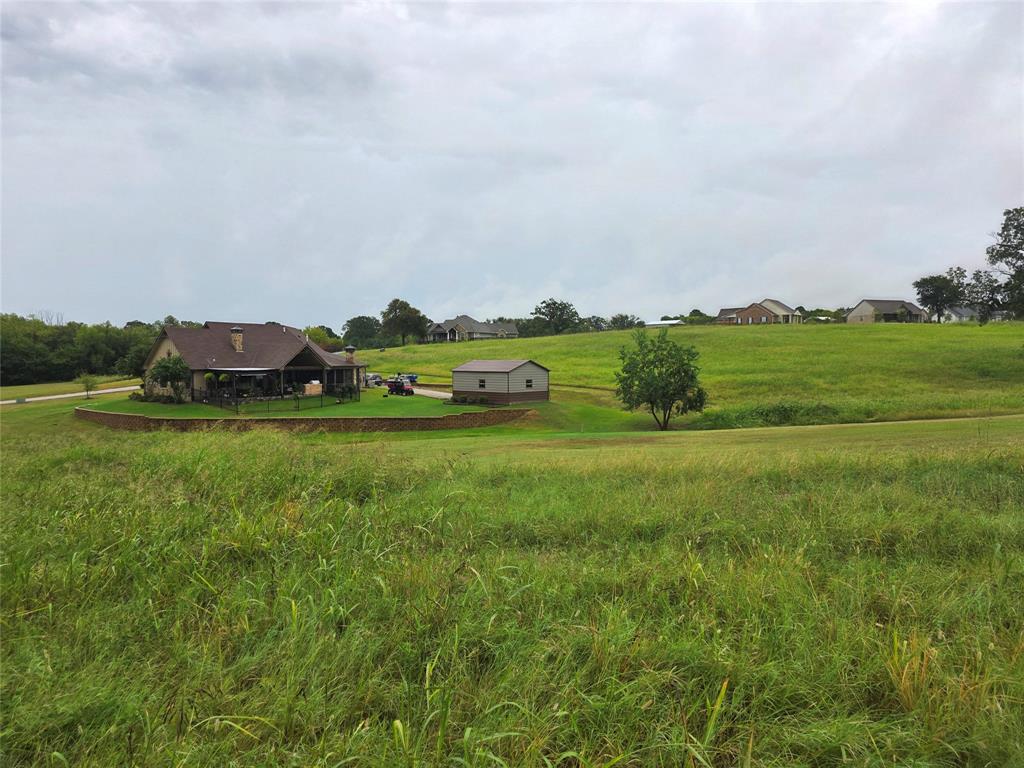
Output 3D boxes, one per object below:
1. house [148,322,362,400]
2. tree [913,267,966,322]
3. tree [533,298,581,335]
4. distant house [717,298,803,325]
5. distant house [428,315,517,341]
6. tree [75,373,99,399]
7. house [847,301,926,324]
[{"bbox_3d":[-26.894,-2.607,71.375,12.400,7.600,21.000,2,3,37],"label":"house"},{"bbox_3d":[109.479,-22.792,174.245,13.200,14.530,12.500,0,2,0],"label":"tree"},{"bbox_3d":[13.367,-19.975,204.377,14.000,11.380,13.000,0,2,0],"label":"tree"},{"bbox_3d":[68.250,-19.549,185.380,20.500,7.200,15.000,0,2,9],"label":"distant house"},{"bbox_3d":[-11.699,-16.364,201.516,26.000,8.130,15.500,0,2,0],"label":"distant house"},{"bbox_3d":[-43.813,0.154,70.059,2.400,2.680,2.400,0,2,0],"label":"tree"},{"bbox_3d":[101.128,-19.406,183.384,14.500,6.450,14.000,0,2,0],"label":"house"}]

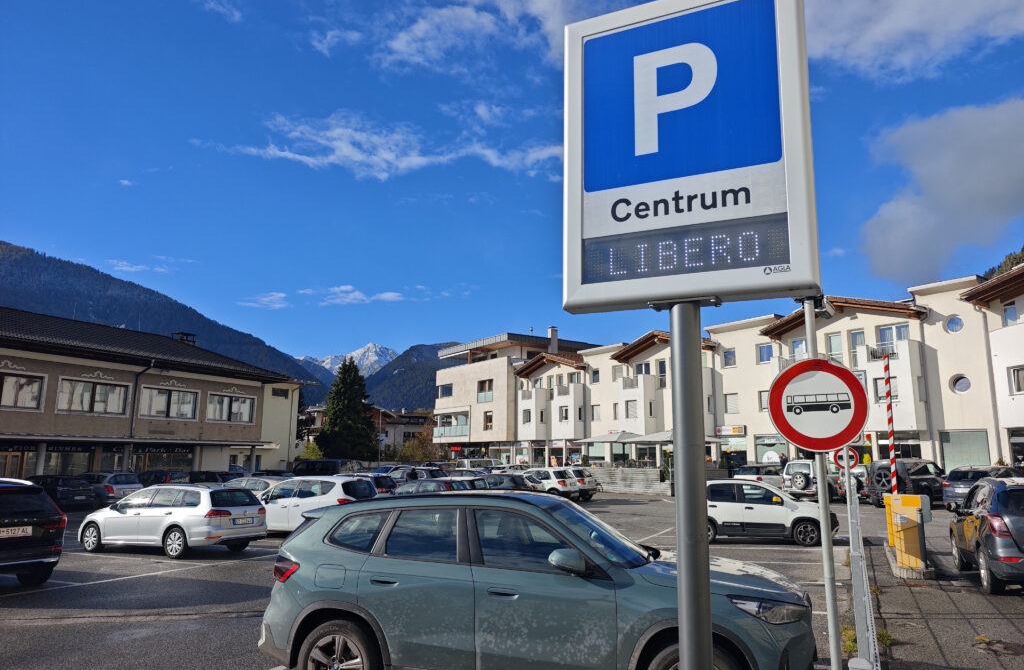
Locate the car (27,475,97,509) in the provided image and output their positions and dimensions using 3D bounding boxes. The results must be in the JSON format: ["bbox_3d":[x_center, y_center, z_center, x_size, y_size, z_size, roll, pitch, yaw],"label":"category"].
[{"bbox_3d":[-20.533,6.946,30.112,4.350,1.450,1.790,-5,-12,29],"label":"car"}]

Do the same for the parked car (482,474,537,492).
[{"bbox_3d":[-1.462,6.386,27.662,4.200,1.450,1.760,-5,-11,27],"label":"parked car"}]

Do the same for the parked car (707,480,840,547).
[{"bbox_3d":[6.108,4.357,17.192,3.700,1.570,1.670,-3,-10,16],"label":"parked car"}]

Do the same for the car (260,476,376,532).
[{"bbox_3d":[-6.147,4.881,19.751,4.290,1.600,1.810,-4,-11,25],"label":"car"}]

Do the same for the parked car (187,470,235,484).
[{"bbox_3d":[-15.119,7.316,32.904,4.300,1.480,1.770,-5,-11,26],"label":"parked car"}]

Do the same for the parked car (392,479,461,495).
[{"bbox_3d":[-3.362,5.473,22.264,4.100,1.480,1.710,-5,-11,26],"label":"parked car"}]

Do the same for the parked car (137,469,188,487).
[{"bbox_3d":[-18.011,7.557,33.942,4.100,1.630,1.770,-5,-11,28],"label":"parked car"}]

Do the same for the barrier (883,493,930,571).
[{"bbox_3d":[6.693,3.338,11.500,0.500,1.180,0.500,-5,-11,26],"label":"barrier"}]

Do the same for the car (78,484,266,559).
[{"bbox_3d":[-7.789,4.170,15.576,4.560,1.490,1.800,-4,-11,24],"label":"car"}]

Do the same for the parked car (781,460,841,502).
[{"bbox_3d":[15.685,7.235,33.727,4.600,1.870,1.860,7,-12,-32],"label":"parked car"}]

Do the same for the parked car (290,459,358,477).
[{"bbox_3d":[-11.747,8.664,41.573,4.900,1.960,1.900,-5,-11,26],"label":"parked car"}]

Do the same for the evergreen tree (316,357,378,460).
[{"bbox_3d":[-17.233,8.656,71.563,6.695,12.803,6.695,0,-10,0],"label":"evergreen tree"}]

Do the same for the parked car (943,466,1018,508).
[{"bbox_3d":[19.775,6.298,27.892,4.700,1.640,1.880,7,-12,-33],"label":"parked car"}]

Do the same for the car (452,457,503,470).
[{"bbox_3d":[-1.874,10.955,53.922,4.900,2.000,1.900,8,-13,-37],"label":"car"}]

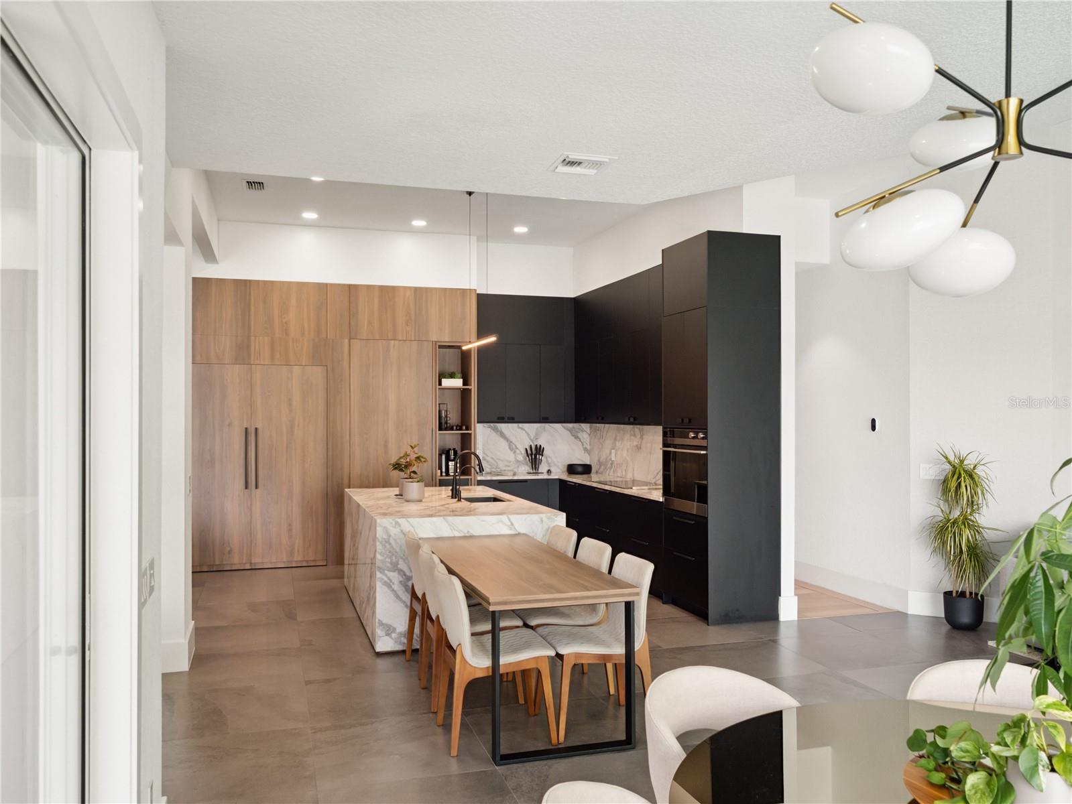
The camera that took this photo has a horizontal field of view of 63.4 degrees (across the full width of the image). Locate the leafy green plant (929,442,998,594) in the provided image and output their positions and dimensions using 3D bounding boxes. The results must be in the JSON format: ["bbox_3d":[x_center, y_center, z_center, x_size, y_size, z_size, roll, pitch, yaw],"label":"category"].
[{"bbox_3d":[3.288,0.927,6.691,0.530,1.156,0.480,0,-1,26],"label":"leafy green plant"}]

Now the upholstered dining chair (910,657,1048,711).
[{"bbox_3d":[1.445,1.284,2.781,0.560,0.780,0.560,0,-1,21],"label":"upholstered dining chair"}]

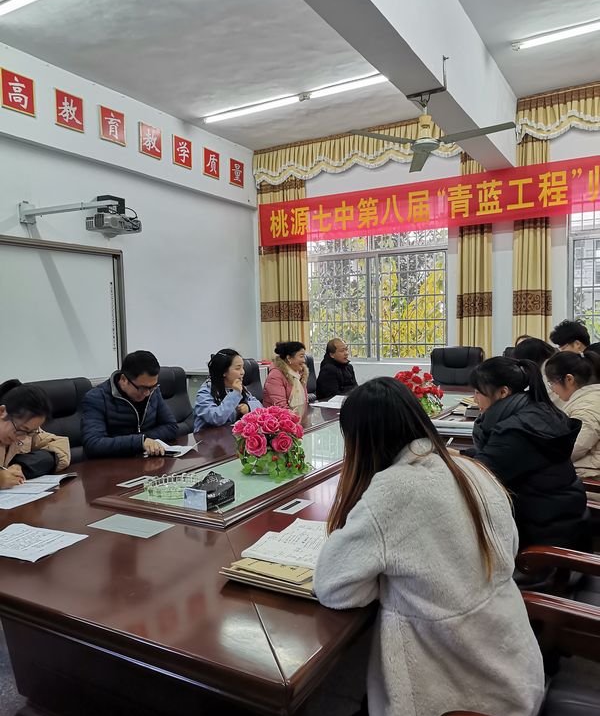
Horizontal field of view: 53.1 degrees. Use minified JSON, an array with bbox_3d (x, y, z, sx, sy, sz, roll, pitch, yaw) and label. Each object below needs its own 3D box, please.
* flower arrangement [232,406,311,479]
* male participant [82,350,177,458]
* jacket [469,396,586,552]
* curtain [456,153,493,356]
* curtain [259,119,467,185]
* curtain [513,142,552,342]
[{"bbox_3d":[-0.116,0.337,2.571,0.330,0.285,0.330,-1,3,0],"label":"flower arrangement"},{"bbox_3d":[-0.851,0.587,3.235,0.700,1.260,0.570,0,3,30],"label":"male participant"},{"bbox_3d":[0.943,0.434,2.522,0.520,0.640,0.500,1,4,38],"label":"jacket"},{"bbox_3d":[1.919,-0.851,6.568,0.380,3.400,0.140,0,3,30],"label":"curtain"},{"bbox_3d":[0.730,-2.457,7.148,3.000,0.490,0.120,0,3,30],"label":"curtain"},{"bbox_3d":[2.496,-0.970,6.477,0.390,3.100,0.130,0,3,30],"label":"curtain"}]

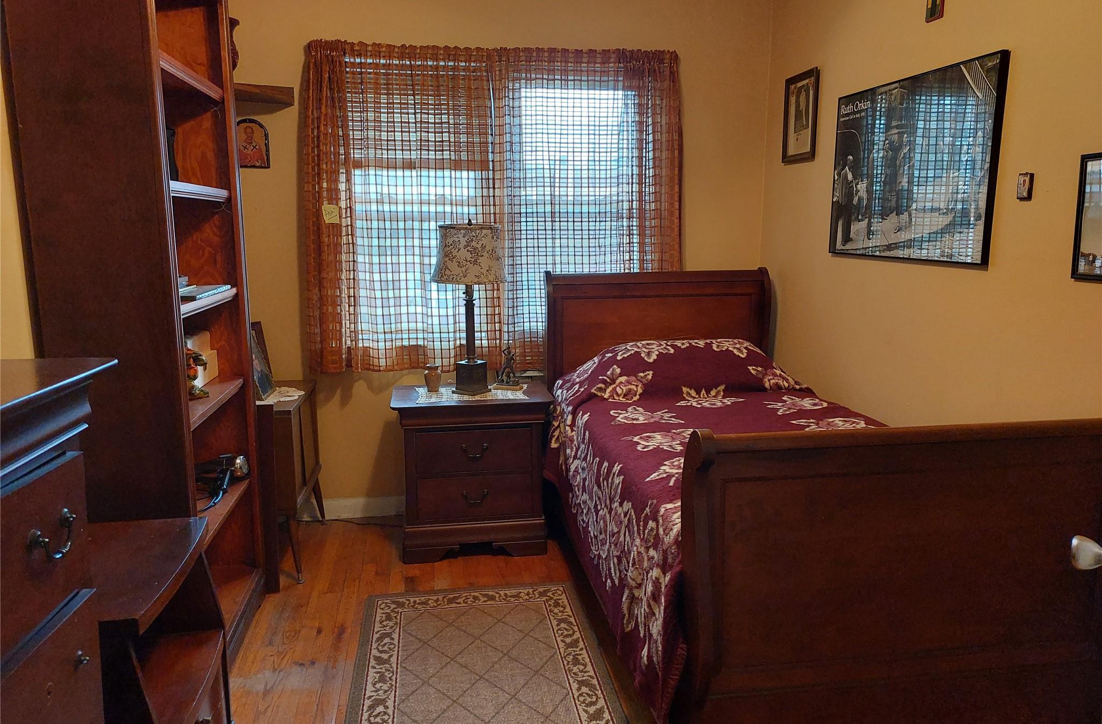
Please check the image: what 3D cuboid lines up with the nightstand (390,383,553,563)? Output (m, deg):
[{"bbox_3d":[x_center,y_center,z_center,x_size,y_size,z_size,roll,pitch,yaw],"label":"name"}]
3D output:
[{"bbox_3d":[-0.334,0.453,3.244,0.638,0.669,0.386,-2,11,-9],"label":"nightstand"}]

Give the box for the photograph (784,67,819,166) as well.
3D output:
[{"bbox_3d":[1.051,-1.031,3.238,0.020,0.358,0.276,-2,11,-9],"label":"photograph"}]

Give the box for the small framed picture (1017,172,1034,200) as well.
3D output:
[{"bbox_3d":[1.267,-0.467,2.040,0.014,0.068,0.038,-2,11,-9],"label":"small framed picture"}]

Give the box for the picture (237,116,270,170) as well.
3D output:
[{"bbox_3d":[-1.272,-0.921,3.213,0.160,0.205,0.018,-2,11,-9],"label":"picture"}]

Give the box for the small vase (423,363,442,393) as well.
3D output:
[{"bbox_3d":[-0.490,0.064,3.189,0.073,0.116,0.073,-2,11,-9],"label":"small vase"}]

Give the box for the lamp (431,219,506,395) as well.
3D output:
[{"bbox_3d":[-0.327,-0.220,3.106,0.298,0.706,0.298,-2,11,-9],"label":"lamp"}]

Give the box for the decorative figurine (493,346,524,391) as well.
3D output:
[{"bbox_3d":[-0.184,0.024,3.222,0.120,0.183,0.065,2,11,8],"label":"decorative figurine"}]

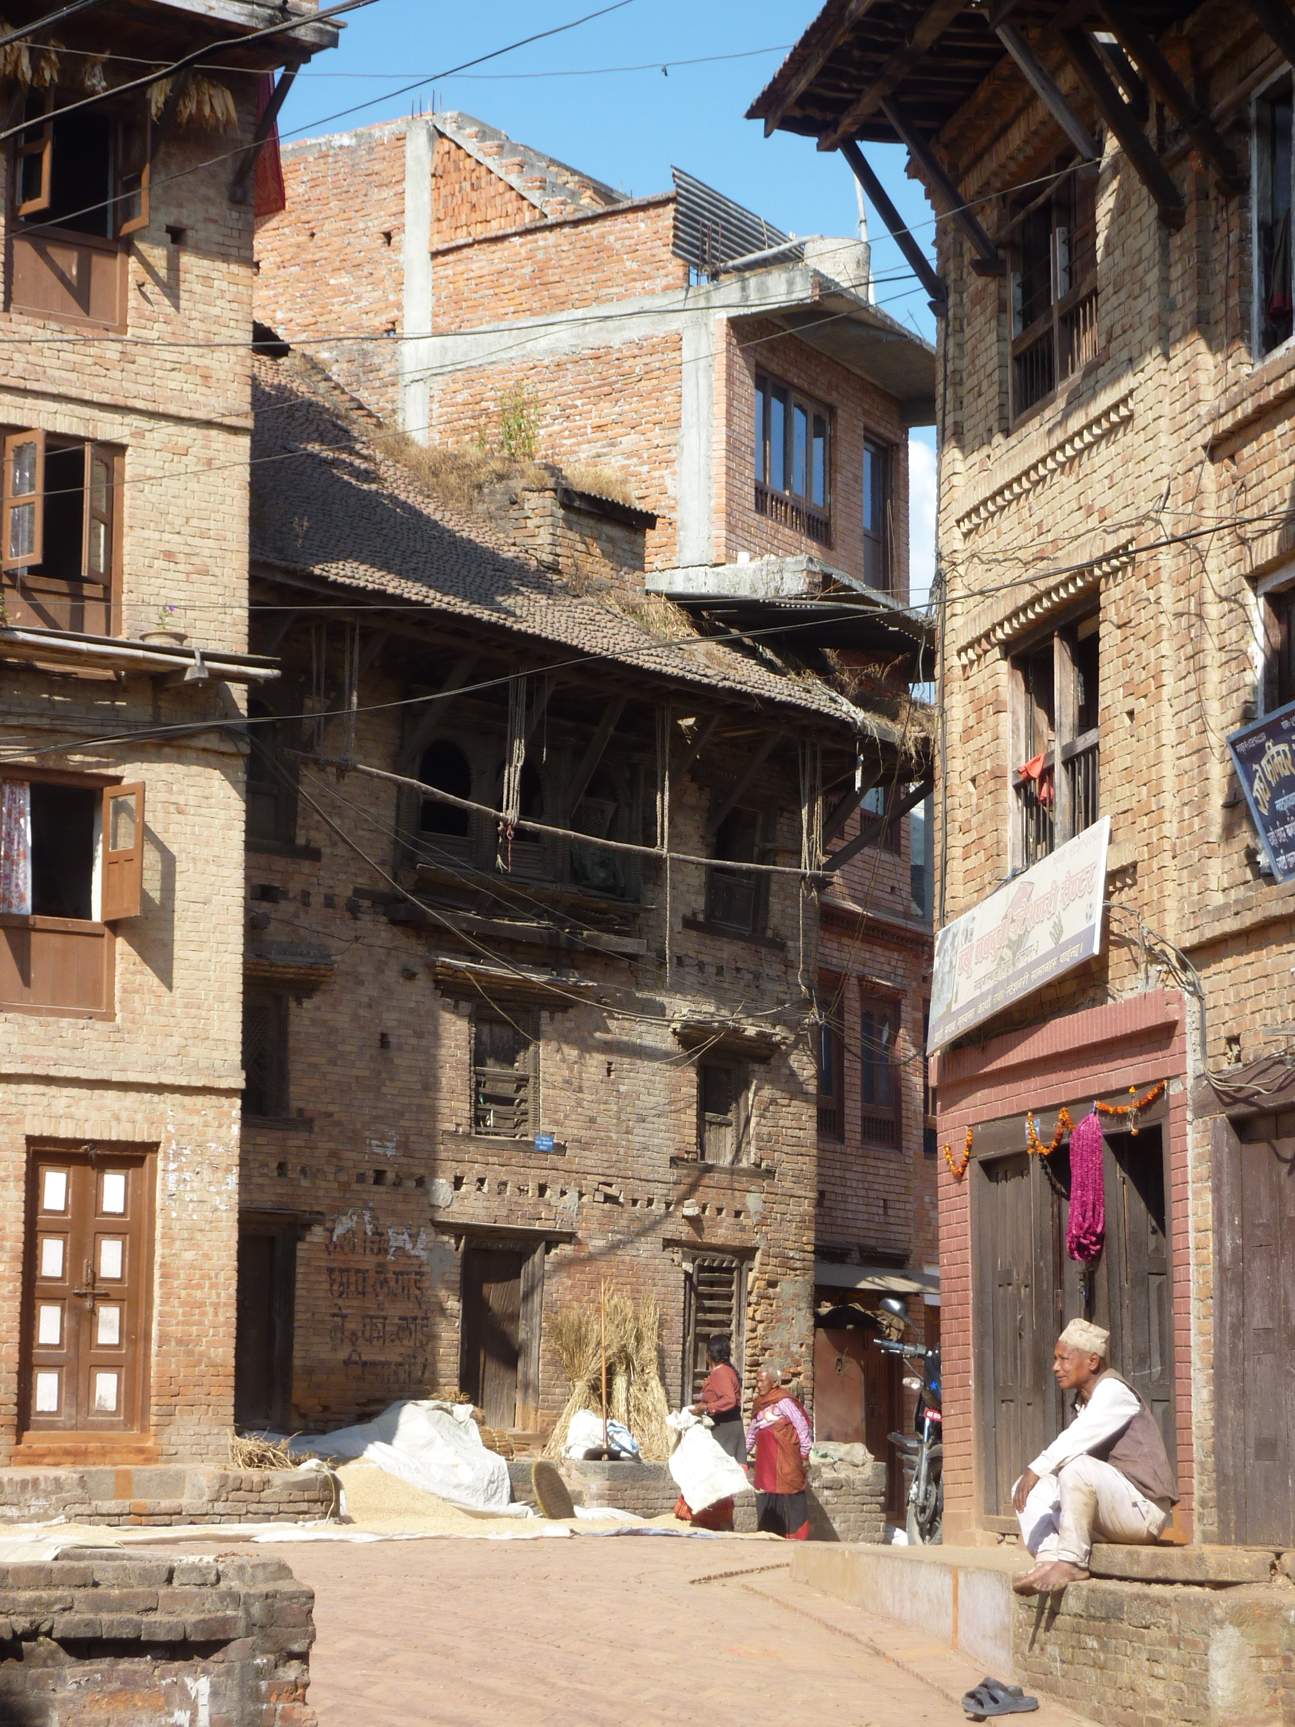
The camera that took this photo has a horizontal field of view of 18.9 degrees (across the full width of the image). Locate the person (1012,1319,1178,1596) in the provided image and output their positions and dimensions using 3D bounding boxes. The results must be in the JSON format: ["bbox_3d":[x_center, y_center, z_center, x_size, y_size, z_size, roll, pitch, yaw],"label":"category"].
[{"bbox_3d":[1.641,2.174,14.237,0.620,1.010,0.460,3,-9,-20],"label":"person"}]

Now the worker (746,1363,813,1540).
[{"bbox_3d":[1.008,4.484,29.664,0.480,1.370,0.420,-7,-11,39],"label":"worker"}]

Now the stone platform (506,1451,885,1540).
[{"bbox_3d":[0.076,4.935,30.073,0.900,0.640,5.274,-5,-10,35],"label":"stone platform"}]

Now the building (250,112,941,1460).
[{"bbox_3d":[-2.323,-1.084,32.986,7.200,12.650,10.000,-5,-10,35],"label":"building"}]

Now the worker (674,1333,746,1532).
[{"bbox_3d":[0.496,4.309,29.487,0.500,1.510,0.470,-3,-9,20],"label":"worker"}]

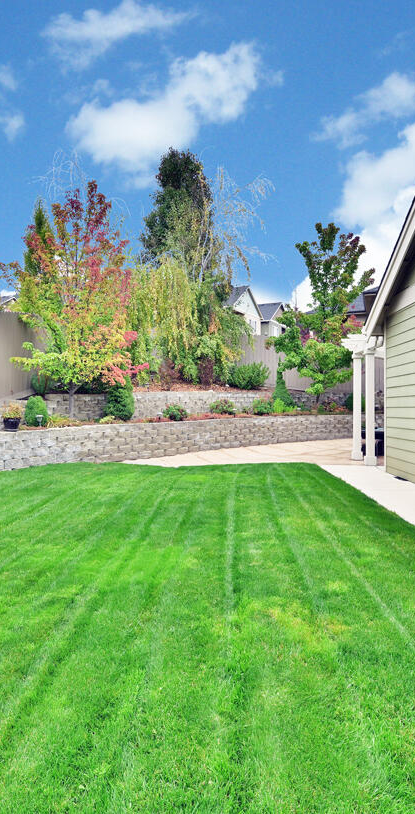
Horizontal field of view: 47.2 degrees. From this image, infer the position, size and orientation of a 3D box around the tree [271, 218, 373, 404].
[{"bbox_3d":[3.660,-3.000,15.500,3.350,6.000,3.200,0,1,1],"label":"tree"}]

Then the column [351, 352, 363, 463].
[{"bbox_3d":[3.375,-0.020,10.680,0.250,2.430,0.250,0,1,1],"label":"column"}]

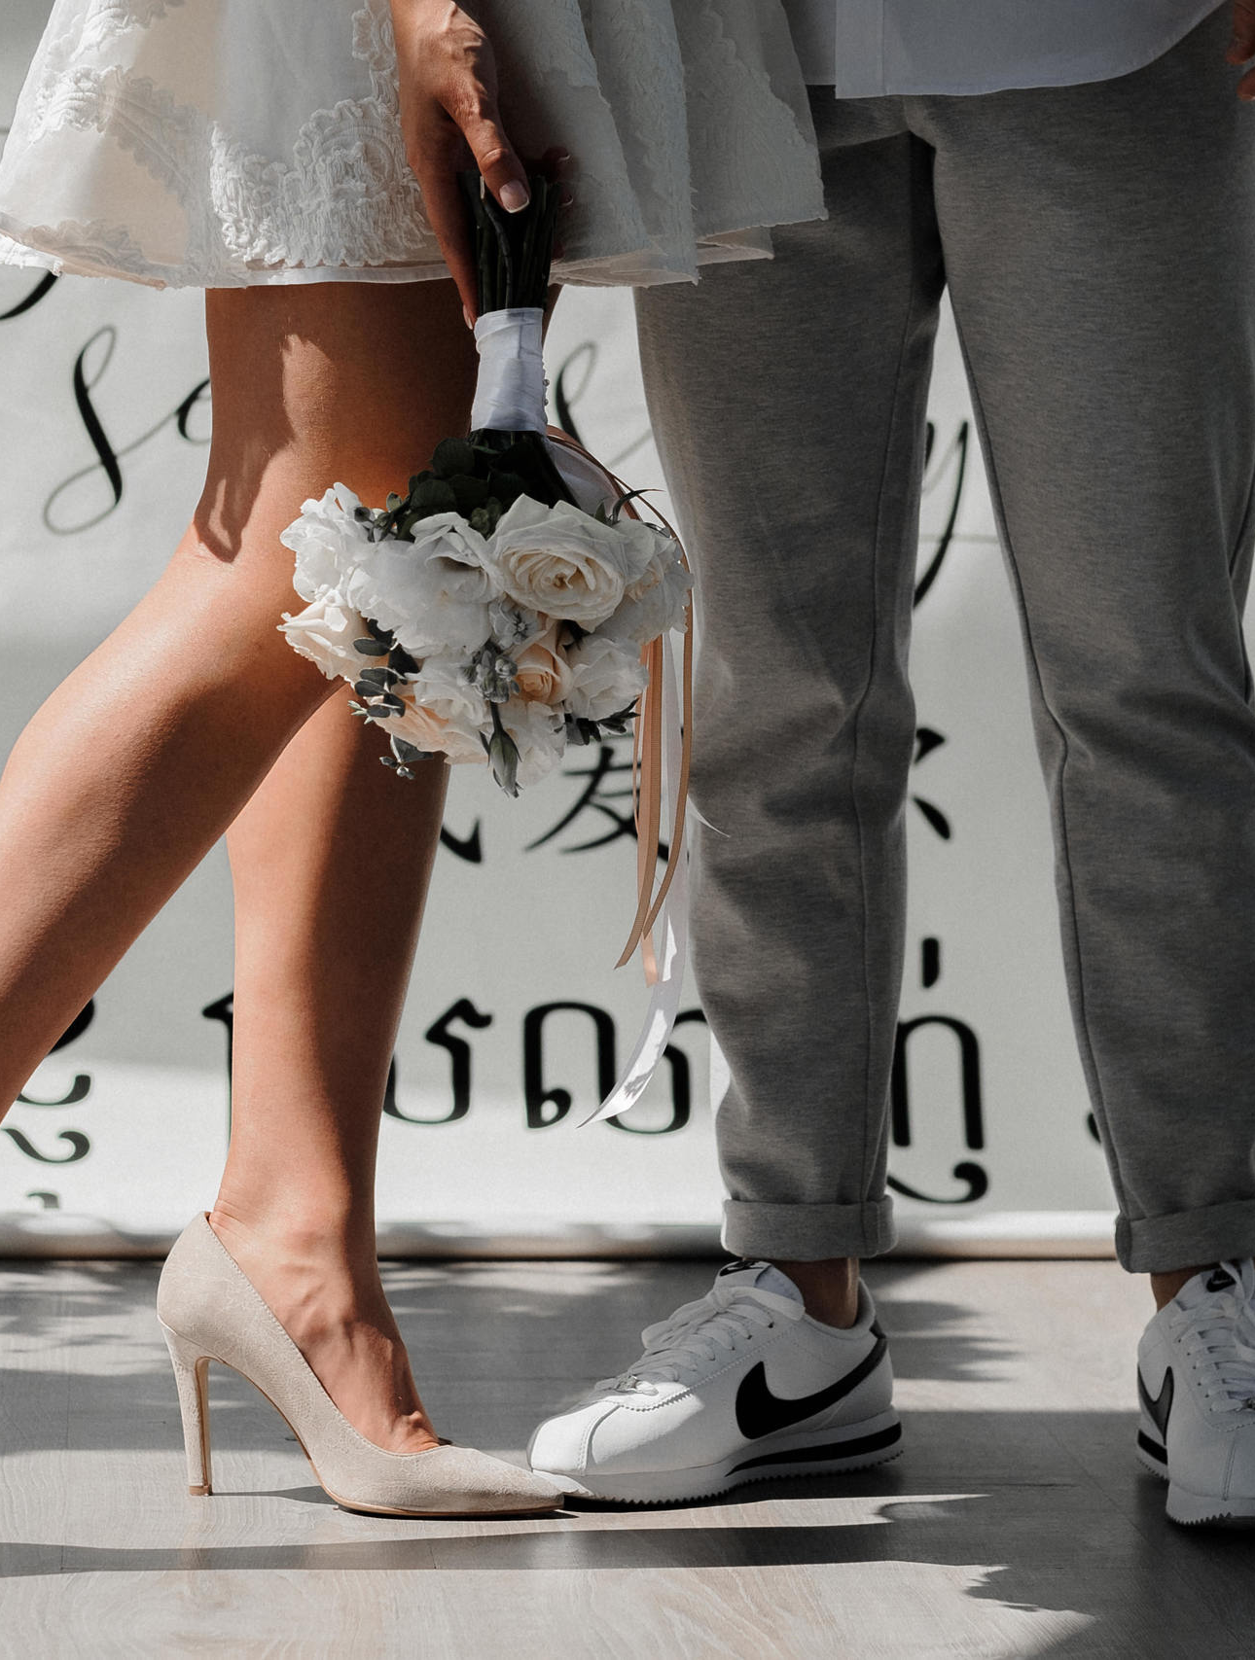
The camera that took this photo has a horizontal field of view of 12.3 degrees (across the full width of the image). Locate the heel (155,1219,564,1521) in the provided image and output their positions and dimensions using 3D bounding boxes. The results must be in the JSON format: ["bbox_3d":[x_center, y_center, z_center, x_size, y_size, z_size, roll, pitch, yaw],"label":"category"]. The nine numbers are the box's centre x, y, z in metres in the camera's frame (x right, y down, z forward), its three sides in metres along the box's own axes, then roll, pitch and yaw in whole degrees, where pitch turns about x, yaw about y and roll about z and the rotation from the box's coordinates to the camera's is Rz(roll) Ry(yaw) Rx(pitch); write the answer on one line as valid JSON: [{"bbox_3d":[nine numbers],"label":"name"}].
[{"bbox_3d":[-0.160,0.320,3.503,0.247,0.170,0.080,2,5,13],"label":"heel"}]

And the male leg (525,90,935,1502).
[{"bbox_3d":[0.071,-0.031,3.535,0.190,0.870,0.270,4,6,40],"label":"male leg"}]

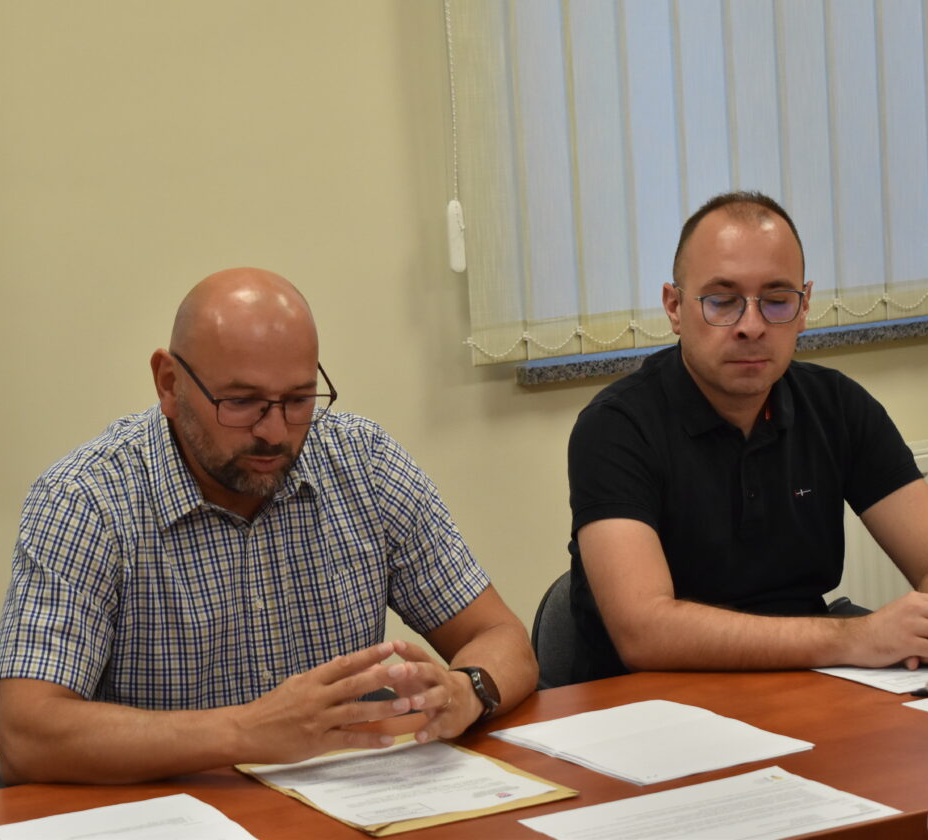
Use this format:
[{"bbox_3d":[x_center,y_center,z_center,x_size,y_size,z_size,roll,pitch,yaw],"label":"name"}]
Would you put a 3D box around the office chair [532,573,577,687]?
[{"bbox_3d":[0.400,0.571,3.552,0.590,0.830,0.590,-6,7,-23],"label":"office chair"}]

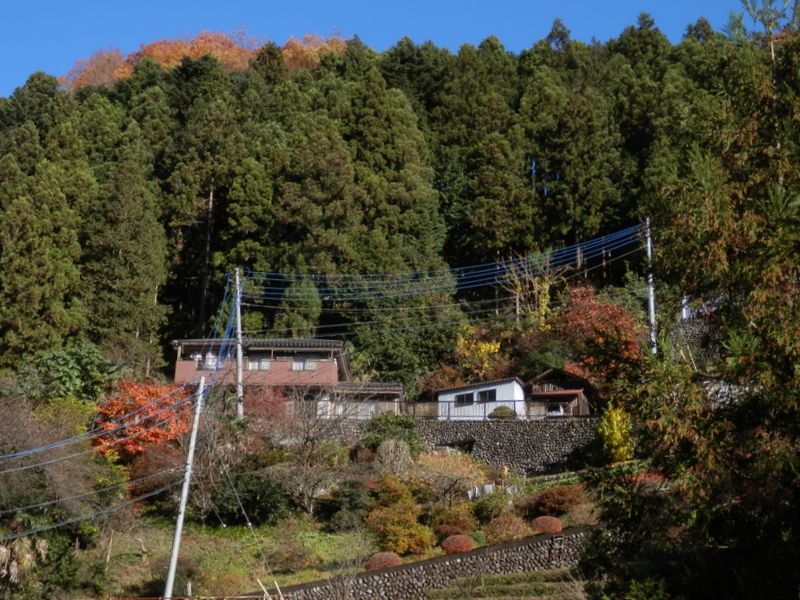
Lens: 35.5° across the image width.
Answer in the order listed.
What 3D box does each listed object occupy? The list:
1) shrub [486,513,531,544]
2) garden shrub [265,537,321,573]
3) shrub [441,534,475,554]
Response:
[{"bbox_3d":[5.642,11.993,65.500,2.350,1.650,2.100,0,-10,0],"label":"shrub"},{"bbox_3d":[-4.522,10.706,52.500,2.360,1.510,2.120,0,-15,0],"label":"garden shrub"},{"bbox_3d":[2.442,10.383,53.000,1.440,0.850,1.440,0,-15,0],"label":"shrub"}]

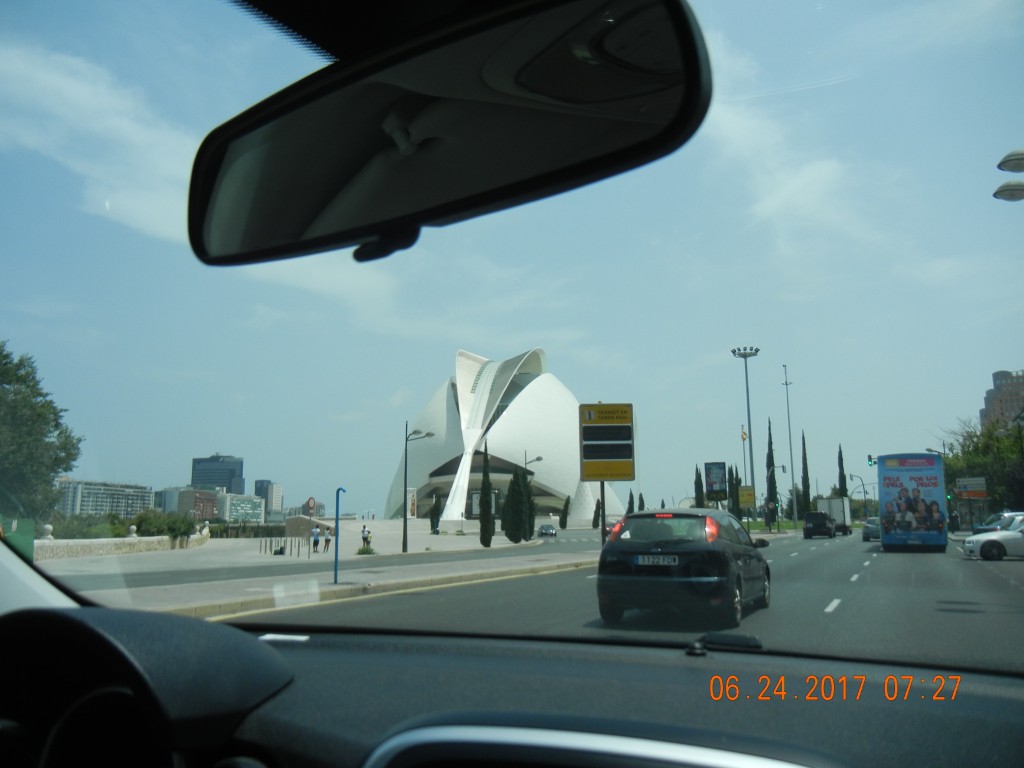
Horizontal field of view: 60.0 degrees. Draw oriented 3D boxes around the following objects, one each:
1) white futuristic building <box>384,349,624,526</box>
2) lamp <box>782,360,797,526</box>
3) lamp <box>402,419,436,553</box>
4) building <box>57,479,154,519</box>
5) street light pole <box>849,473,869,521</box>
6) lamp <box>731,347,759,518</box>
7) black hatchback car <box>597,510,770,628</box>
[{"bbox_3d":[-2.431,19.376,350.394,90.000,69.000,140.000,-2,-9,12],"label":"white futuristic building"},{"bbox_3d":[37.733,8.512,119.715,1.400,21.938,1.400,-4,-10,23],"label":"lamp"},{"bbox_3d":[-5.596,6.120,53.346,1.950,7.883,0.900,-3,-9,17],"label":"lamp"},{"bbox_3d":[-305.327,94.029,673.245,18.000,35.000,103.000,-1,-9,5],"label":"building"},{"bbox_3d":[43.019,14.375,110.773,2.300,6.507,0.450,-3,-9,15],"label":"street light pole"},{"bbox_3d":[36.999,8.155,137.141,4.300,27.380,4.300,-4,-10,23],"label":"lamp"},{"bbox_3d":[2.608,2.585,12.826,1.810,1.480,4.320,-4,-10,23],"label":"black hatchback car"}]

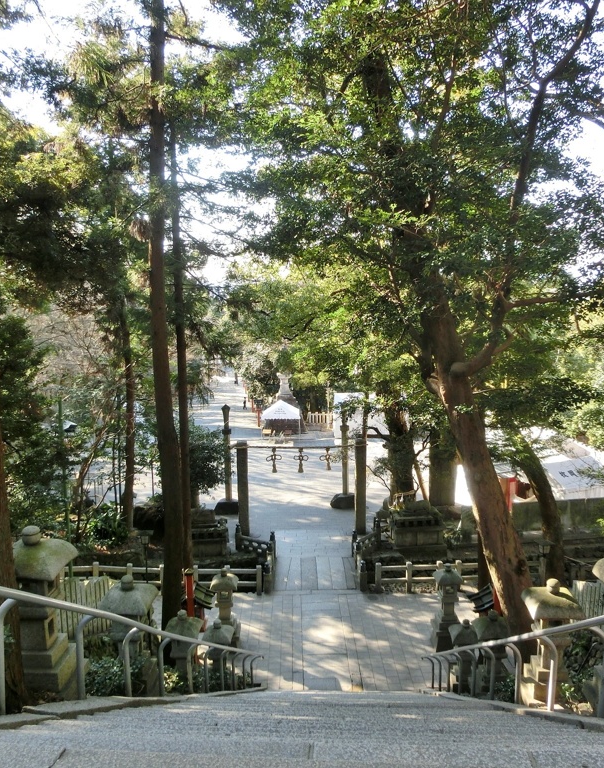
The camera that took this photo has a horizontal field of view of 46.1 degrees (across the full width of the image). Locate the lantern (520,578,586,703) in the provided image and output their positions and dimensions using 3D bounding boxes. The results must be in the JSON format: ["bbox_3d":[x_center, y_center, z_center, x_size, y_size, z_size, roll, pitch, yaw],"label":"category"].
[{"bbox_3d":[2.950,2.994,8.431,0.600,1.440,0.600,1,8,4],"label":"lantern"}]

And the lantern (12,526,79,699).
[{"bbox_3d":[-2.229,1.859,5.951,0.570,1.383,0.570,1,8,4],"label":"lantern"}]

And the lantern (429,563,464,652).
[{"bbox_3d":[3.690,5.598,18.017,0.650,2.220,0.650,0,8,0],"label":"lantern"}]

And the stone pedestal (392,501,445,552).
[{"bbox_3d":[4.070,4.922,24.972,1.780,1.710,1.300,0,8,0],"label":"stone pedestal"}]

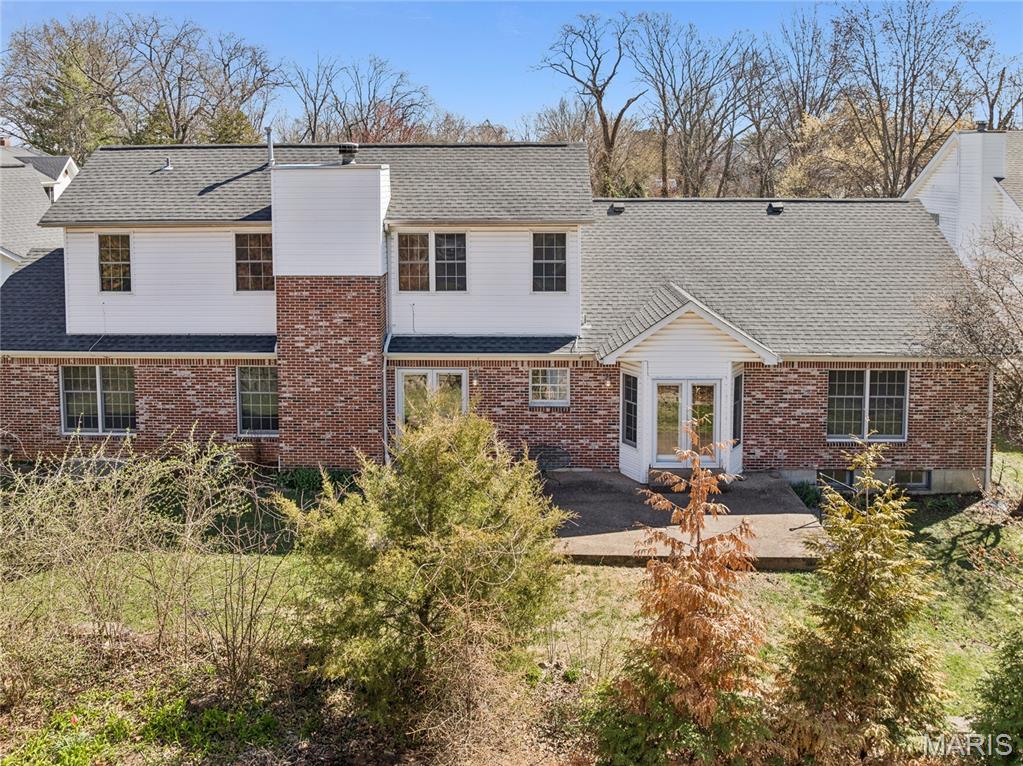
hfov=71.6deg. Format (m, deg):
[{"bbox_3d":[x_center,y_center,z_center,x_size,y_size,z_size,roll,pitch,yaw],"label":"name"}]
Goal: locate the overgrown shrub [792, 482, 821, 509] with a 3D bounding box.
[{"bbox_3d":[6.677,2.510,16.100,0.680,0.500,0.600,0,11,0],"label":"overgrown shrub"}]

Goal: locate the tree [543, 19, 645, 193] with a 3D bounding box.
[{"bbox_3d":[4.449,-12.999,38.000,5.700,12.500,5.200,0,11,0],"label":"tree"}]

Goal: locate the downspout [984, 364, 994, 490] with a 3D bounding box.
[{"bbox_3d":[11.126,1.059,16.500,0.110,3.000,0.110,0,11,0],"label":"downspout"}]

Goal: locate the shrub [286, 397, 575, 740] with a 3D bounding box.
[{"bbox_3d":[-1.179,2.405,9.500,3.600,4.050,3.200,0,11,0],"label":"shrub"}]

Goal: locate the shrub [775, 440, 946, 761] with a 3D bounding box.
[{"bbox_3d":[4.529,2.693,9.200,2.100,3.950,2.000,0,11,0],"label":"shrub"}]

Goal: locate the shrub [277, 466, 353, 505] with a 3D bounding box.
[{"bbox_3d":[-4.341,2.270,15.700,1.750,0.600,0.850,0,11,0],"label":"shrub"}]

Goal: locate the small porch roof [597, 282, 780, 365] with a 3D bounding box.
[{"bbox_3d":[4.000,-1.330,16.750,4.100,1.450,1.950,0,11,0],"label":"small porch roof"}]

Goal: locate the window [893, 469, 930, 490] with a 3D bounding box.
[{"bbox_3d":[9.362,2.265,16.550,0.850,0.500,0.120,0,11,0],"label":"window"}]

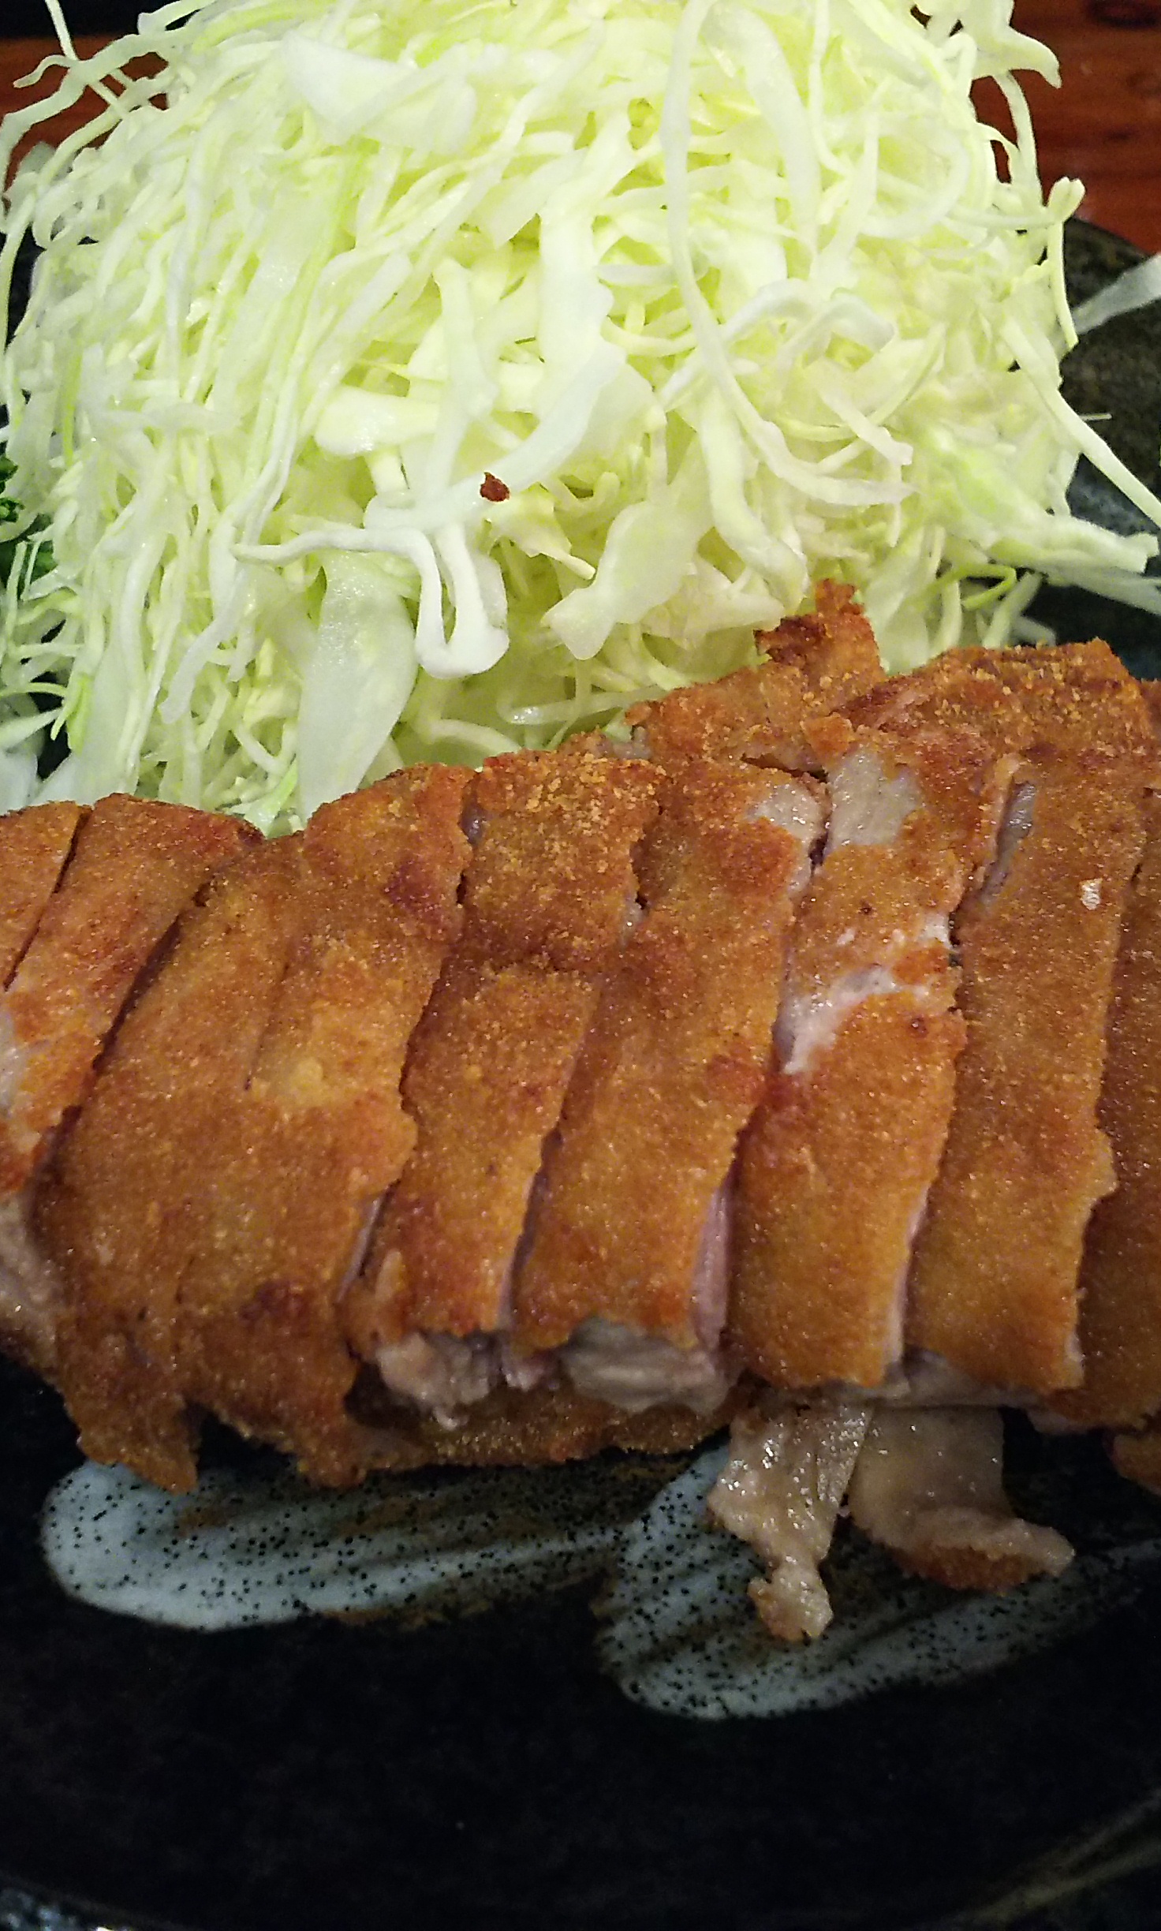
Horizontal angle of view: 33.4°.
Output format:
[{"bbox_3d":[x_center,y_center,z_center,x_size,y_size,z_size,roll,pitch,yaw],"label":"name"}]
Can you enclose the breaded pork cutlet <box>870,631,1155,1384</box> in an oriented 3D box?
[{"bbox_3d":[0.047,0.001,0.203,0.016,0.022,0.085,12,51,9],"label":"breaded pork cutlet"}]

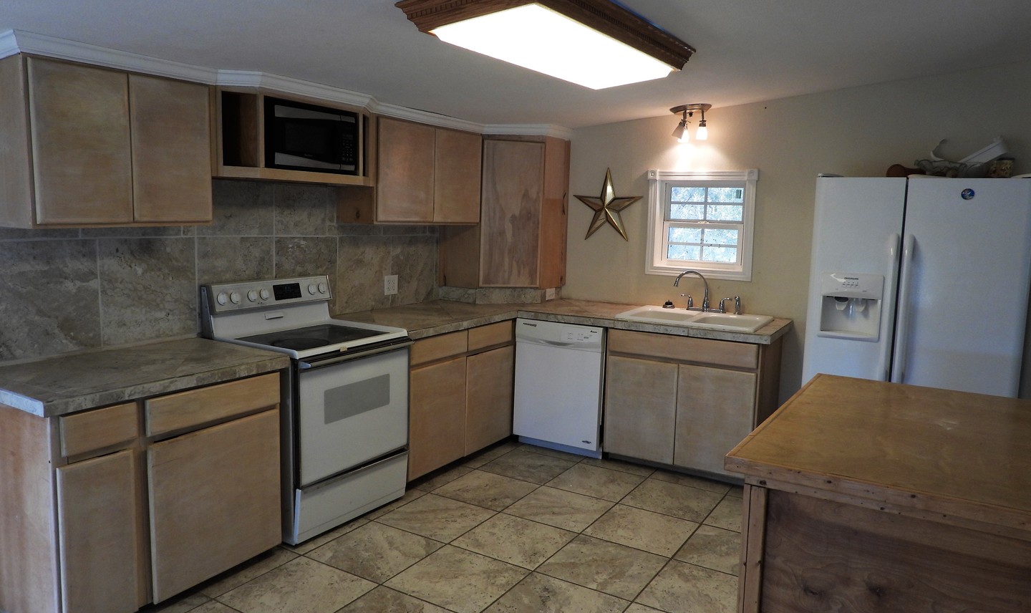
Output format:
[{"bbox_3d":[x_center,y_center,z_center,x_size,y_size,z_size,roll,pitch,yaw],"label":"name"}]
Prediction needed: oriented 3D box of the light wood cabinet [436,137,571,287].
[{"bbox_3d":[-0.087,-0.696,5.300,0.880,1.059,0.670,0,7,-13],"label":"light wood cabinet"}]

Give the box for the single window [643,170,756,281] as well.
[{"bbox_3d":[1.263,-0.564,4.911,0.757,0.735,0.100,6,8,31],"label":"single window"}]

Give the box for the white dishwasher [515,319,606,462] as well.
[{"bbox_3d":[0.428,0.505,4.878,0.610,0.861,0.610,6,8,31],"label":"white dishwasher"}]

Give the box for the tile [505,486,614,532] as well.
[{"bbox_3d":[0.238,1.073,3.792,0.453,0.010,0.450,6,8,31],"label":"tile"}]

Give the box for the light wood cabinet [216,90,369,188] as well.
[{"bbox_3d":[-1.134,-0.817,3.558,0.400,0.410,0.990,5,8,31],"label":"light wood cabinet"}]

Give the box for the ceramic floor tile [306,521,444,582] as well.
[{"bbox_3d":[-0.641,1.126,3.290,0.457,0.010,0.457,6,8,31],"label":"ceramic floor tile"}]

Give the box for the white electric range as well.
[{"bbox_3d":[-1.033,0.463,3.682,0.670,1.165,0.765,5,8,31],"label":"white electric range"}]

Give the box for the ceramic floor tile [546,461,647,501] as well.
[{"bbox_3d":[0.474,1.030,4.184,0.453,0.010,0.450,6,8,31],"label":"ceramic floor tile"}]

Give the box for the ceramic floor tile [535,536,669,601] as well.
[{"bbox_3d":[0.394,1.149,3.174,0.454,0.010,0.454,5,8,31],"label":"ceramic floor tile"}]

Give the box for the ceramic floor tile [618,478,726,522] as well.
[{"bbox_3d":[0.869,1.067,3.947,0.453,0.010,0.450,6,8,31],"label":"ceramic floor tile"}]

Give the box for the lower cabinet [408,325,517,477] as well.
[{"bbox_3d":[-0.547,0.517,4.537,0.620,0.815,1.095,6,8,31],"label":"lower cabinet"}]

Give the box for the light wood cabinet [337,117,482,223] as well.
[{"bbox_3d":[-0.650,-0.847,4.630,0.310,0.617,1.080,6,8,31],"label":"light wood cabinet"}]

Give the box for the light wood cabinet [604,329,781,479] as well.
[{"bbox_3d":[1.115,0.553,4.543,0.950,0.817,0.600,6,8,31],"label":"light wood cabinet"}]

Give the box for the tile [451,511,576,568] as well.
[{"bbox_3d":[0.001,1.112,3.411,0.454,0.010,0.454,5,8,31],"label":"tile"}]

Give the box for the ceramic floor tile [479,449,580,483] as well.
[{"bbox_3d":[0.080,0.992,4.420,0.453,0.010,0.450,6,8,31],"label":"ceramic floor tile"}]

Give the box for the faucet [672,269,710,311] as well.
[{"bbox_3d":[1.139,-0.097,4.638,0.225,0.265,0.052,0,7,-13],"label":"faucet"}]

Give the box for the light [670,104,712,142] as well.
[{"bbox_3d":[1.125,-1.180,4.646,0.250,0.220,0.240,6,8,31],"label":"light"}]

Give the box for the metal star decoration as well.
[{"bbox_3d":[0.667,-0.742,5.196,0.550,0.530,0.070,6,8,31],"label":"metal star decoration"}]

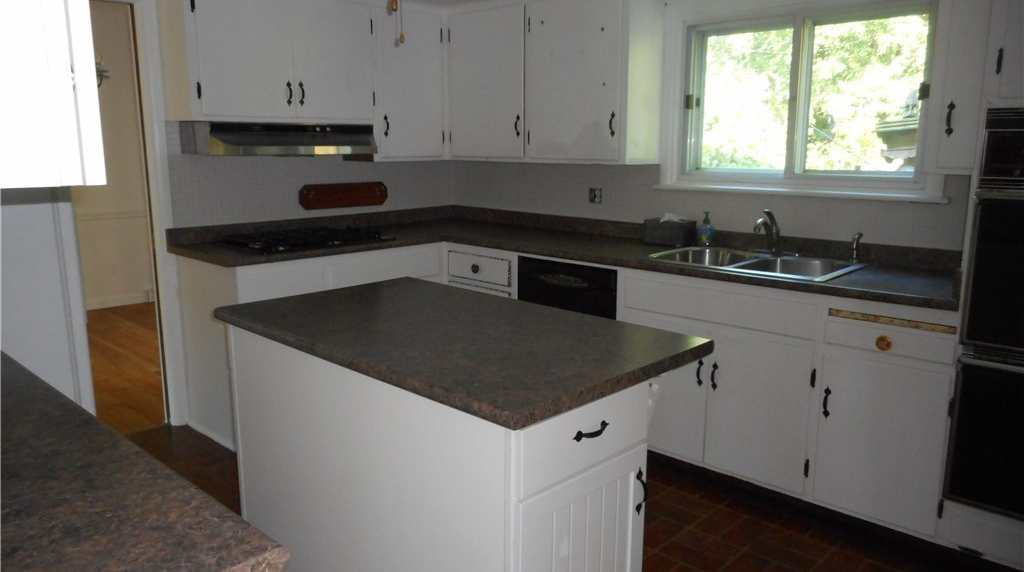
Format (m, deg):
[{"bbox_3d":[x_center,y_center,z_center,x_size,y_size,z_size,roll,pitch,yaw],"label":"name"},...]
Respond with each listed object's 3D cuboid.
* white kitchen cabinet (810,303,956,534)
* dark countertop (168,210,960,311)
[{"bbox_3d":[1.504,0.426,2.844,0.426,0.844,0.637,10,15,42],"label":"white kitchen cabinet"},{"bbox_3d":[0.098,-0.141,3.223,3.131,0.122,1.875,10,15,42],"label":"dark countertop"}]

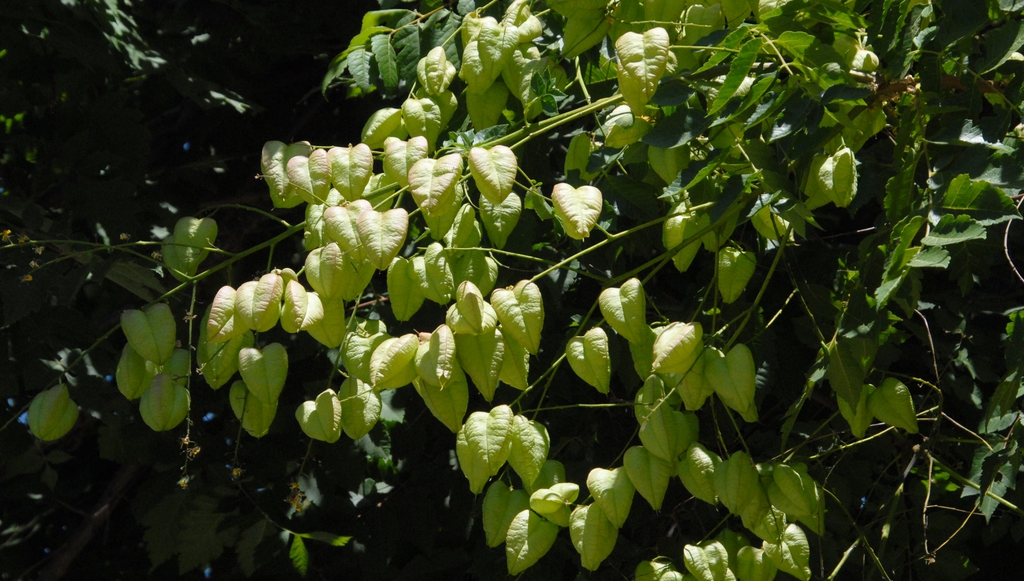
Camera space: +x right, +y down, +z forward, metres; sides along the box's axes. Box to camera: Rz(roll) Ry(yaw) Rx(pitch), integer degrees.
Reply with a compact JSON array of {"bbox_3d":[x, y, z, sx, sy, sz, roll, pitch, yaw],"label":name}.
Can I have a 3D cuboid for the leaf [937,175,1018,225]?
[{"bbox_3d":[0.339,-0.066,2.620,0.061,0.032,0.017,6,-5,0],"label":"leaf"}]

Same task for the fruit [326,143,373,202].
[{"bbox_3d":[-0.116,-0.085,2.590,0.033,0.044,0.031,0,-9,0],"label":"fruit"}]

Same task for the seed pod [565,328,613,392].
[{"bbox_3d":[0.054,0.048,2.500,0.030,0.048,0.030,-14,-7,0],"label":"seed pod"}]

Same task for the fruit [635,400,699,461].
[{"bbox_3d":[0.107,0.097,2.490,0.040,0.044,0.033,-8,-7,0],"label":"fruit"}]

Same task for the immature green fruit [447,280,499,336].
[{"bbox_3d":[-0.028,0.013,2.570,0.035,0.045,0.034,-13,-29,0],"label":"immature green fruit"}]

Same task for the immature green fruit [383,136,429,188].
[{"bbox_3d":[-0.076,-0.091,2.580,0.033,0.039,0.031,-6,-5,0],"label":"immature green fruit"}]

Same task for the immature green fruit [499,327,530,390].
[{"bbox_3d":[-0.003,0.048,2.620,0.033,0.049,0.032,-18,-3,0],"label":"immature green fruit"}]

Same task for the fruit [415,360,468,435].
[{"bbox_3d":[-0.048,0.073,2.520,0.035,0.054,0.032,-15,-7,0],"label":"fruit"}]

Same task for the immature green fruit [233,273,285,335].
[{"bbox_3d":[-0.181,0.009,2.590,0.035,0.044,0.033,5,-17,0],"label":"immature green fruit"}]

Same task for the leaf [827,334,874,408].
[{"bbox_3d":[0.238,0.058,2.570,0.026,0.051,0.011,-16,-5,0],"label":"leaf"}]

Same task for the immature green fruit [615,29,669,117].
[{"bbox_3d":[0.092,-0.154,2.540,0.038,0.061,0.035,3,-5,0],"label":"immature green fruit"}]

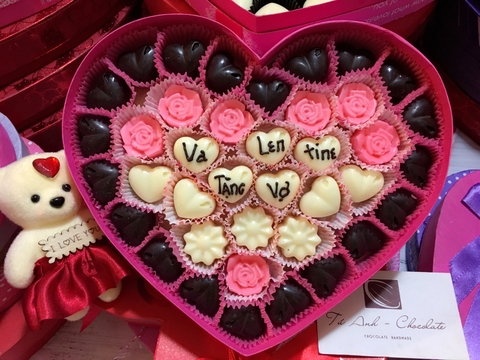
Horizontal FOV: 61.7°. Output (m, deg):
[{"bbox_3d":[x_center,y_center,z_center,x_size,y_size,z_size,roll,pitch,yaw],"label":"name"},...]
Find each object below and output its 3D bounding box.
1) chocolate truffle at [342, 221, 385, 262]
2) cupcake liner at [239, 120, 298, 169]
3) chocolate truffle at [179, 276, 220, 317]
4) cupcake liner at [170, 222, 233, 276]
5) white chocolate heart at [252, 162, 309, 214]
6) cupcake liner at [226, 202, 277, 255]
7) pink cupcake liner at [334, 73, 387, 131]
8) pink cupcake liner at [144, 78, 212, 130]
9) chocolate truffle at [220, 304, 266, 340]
[{"bbox_3d":[0.071,0.035,0.232,0.026,0.015,0.025,-14,84,-2],"label":"chocolate truffle"},{"bbox_3d":[0.018,-0.021,0.255,0.036,0.018,0.031,0,86,3],"label":"cupcake liner"},{"bbox_3d":[-0.025,0.071,0.243,0.027,0.015,0.028,-30,84,-3],"label":"chocolate truffle"},{"bbox_3d":[-0.021,0.039,0.231,0.033,0.018,0.030,0,84,0],"label":"cupcake liner"},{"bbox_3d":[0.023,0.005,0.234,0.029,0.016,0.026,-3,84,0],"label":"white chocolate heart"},{"bbox_3d":[0.007,0.028,0.232,0.029,0.018,0.030,0,84,0],"label":"cupcake liner"},{"bbox_3d":[0.074,-0.047,0.254,0.034,0.018,0.035,0,83,1],"label":"pink cupcake liner"},{"bbox_3d":[-0.035,-0.043,0.239,0.037,0.018,0.032,0,84,0],"label":"pink cupcake liner"},{"bbox_3d":[0.003,0.087,0.250,0.028,0.015,0.026,12,87,3],"label":"chocolate truffle"}]

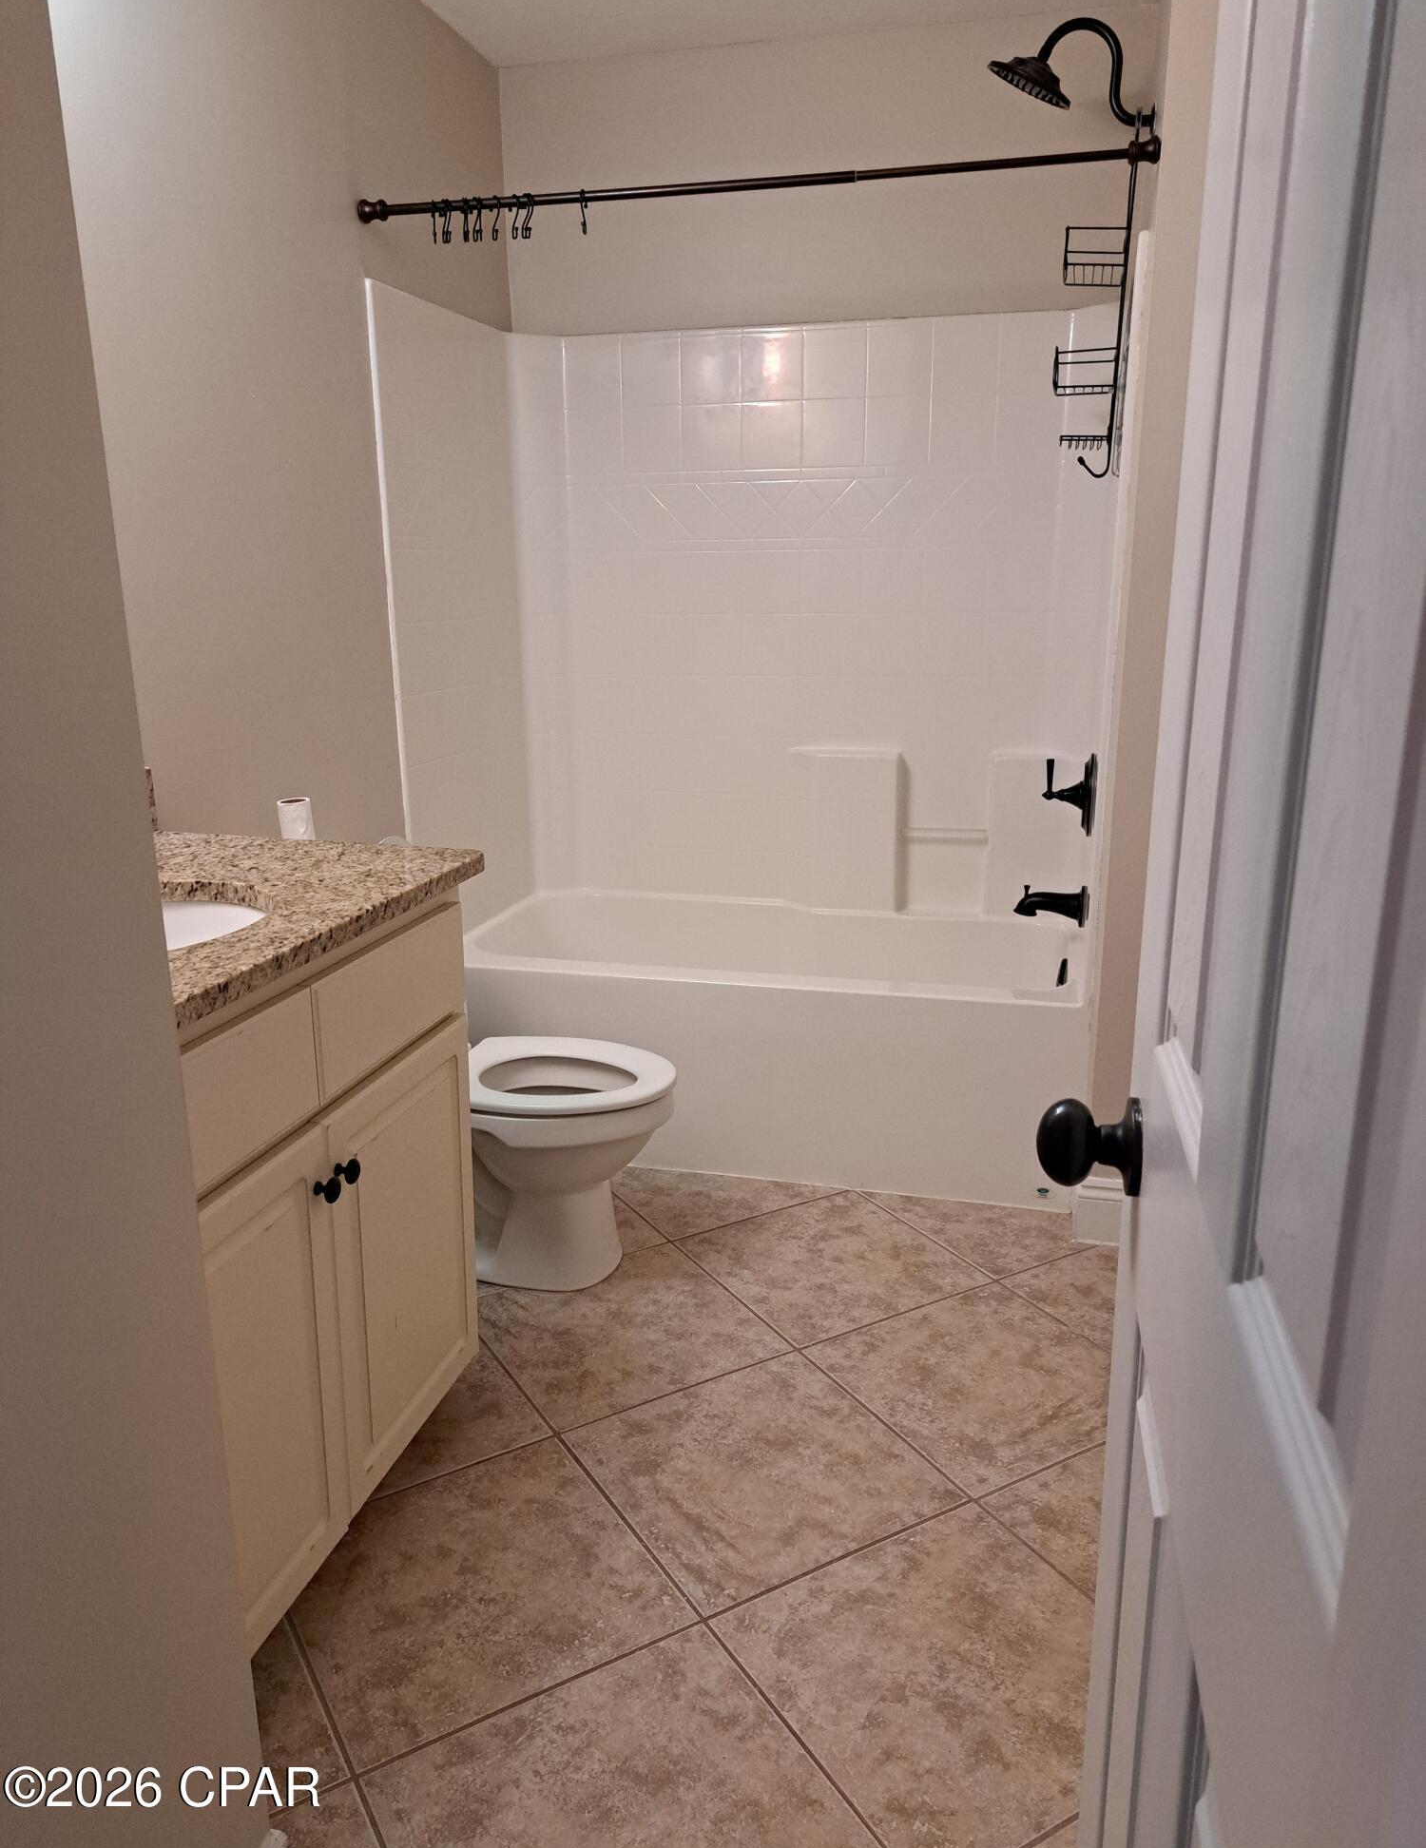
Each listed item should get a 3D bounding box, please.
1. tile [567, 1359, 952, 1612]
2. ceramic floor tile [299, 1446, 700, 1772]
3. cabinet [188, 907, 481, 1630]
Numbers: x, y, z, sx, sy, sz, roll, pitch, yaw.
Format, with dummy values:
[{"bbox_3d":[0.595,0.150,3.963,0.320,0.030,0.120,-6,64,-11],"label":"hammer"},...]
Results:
[{"bbox_3d":[0.071,0.835,2.024,0.455,0.010,0.455,-9,16,-30],"label":"tile"},{"bbox_3d":[-0.324,0.894,1.796,0.455,0.010,0.455,-9,16,-30],"label":"ceramic floor tile"},{"bbox_3d":[-0.749,0.447,1.757,0.553,0.880,0.925,3,15,13],"label":"cabinet"}]

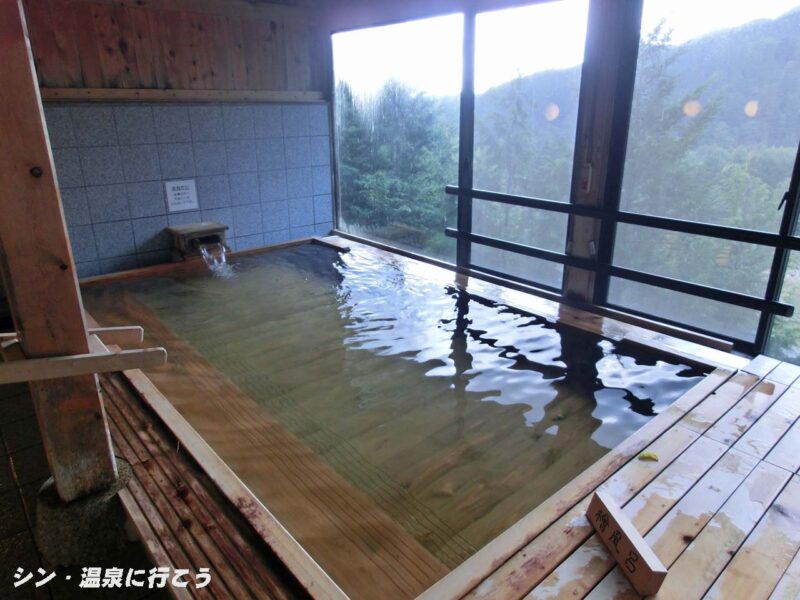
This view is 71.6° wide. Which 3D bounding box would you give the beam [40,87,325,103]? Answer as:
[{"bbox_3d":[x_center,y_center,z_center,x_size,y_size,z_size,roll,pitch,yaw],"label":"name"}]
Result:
[{"bbox_3d":[-1.707,-1.730,4.712,2.481,0.099,0.066,-16,25,-38],"label":"beam"}]

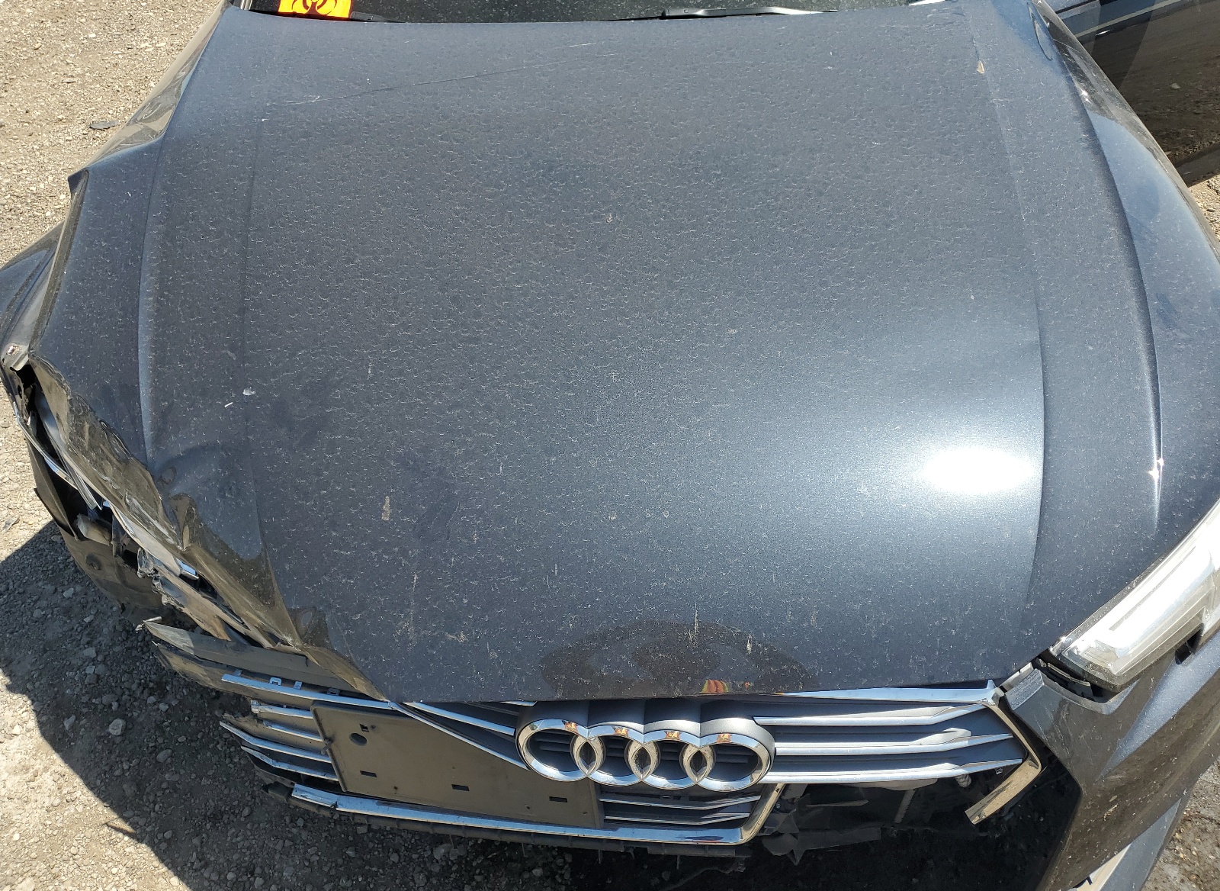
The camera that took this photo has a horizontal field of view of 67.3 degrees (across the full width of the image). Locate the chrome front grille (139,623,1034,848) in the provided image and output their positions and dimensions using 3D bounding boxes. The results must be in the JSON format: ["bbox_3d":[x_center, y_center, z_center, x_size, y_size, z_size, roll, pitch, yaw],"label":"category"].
[{"bbox_3d":[-0.010,0.357,1.125,0.990,0.360,0.160,2,42,2],"label":"chrome front grille"}]

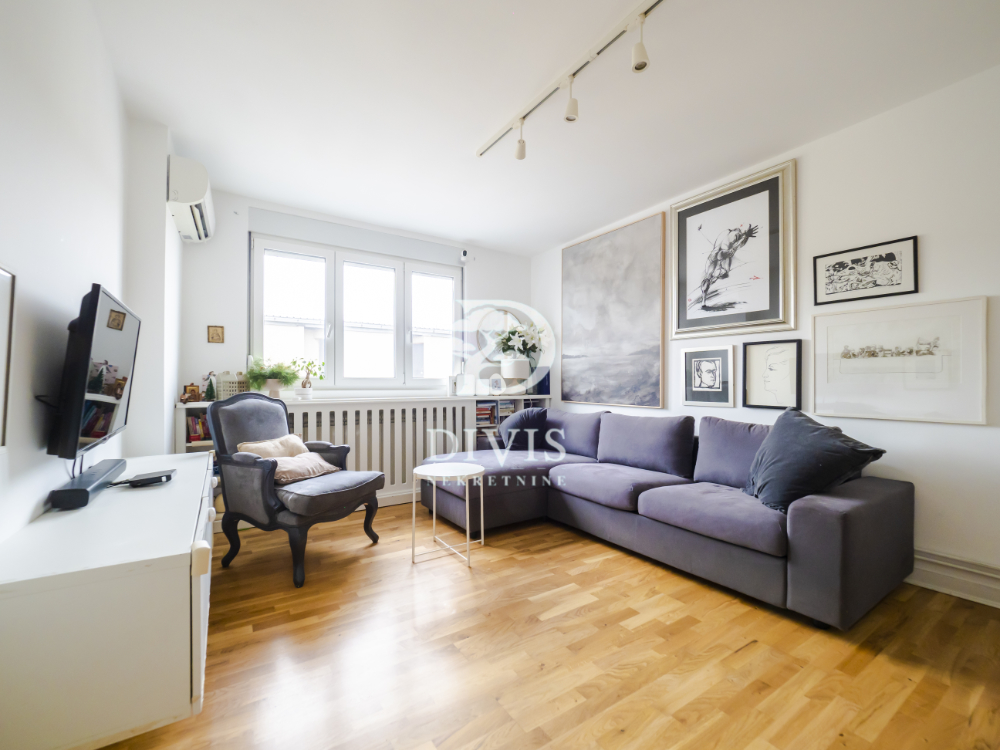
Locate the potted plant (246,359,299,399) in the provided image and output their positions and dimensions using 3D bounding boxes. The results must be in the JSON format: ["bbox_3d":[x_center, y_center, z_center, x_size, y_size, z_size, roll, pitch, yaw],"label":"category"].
[{"bbox_3d":[-1.736,0.030,3.086,0.369,0.313,0.345,1,-1,-30],"label":"potted plant"}]

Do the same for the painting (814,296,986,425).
[{"bbox_3d":[2.142,-0.063,2.224,0.030,0.614,0.685,1,-1,-35],"label":"painting"}]

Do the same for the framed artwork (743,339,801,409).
[{"bbox_3d":[1.808,0.003,2.697,0.025,0.446,0.340,1,-1,-35],"label":"framed artwork"}]

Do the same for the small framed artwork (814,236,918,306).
[{"bbox_3d":[2.081,-0.580,2.322,0.025,0.302,0.449,1,-1,-35],"label":"small framed artwork"}]

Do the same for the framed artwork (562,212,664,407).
[{"bbox_3d":[1.013,-0.527,3.814,0.040,1.610,1.164,1,-1,-35],"label":"framed artwork"}]

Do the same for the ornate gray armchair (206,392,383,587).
[{"bbox_3d":[-1.234,0.604,2.500,0.805,0.975,0.680,0,-1,22],"label":"ornate gray armchair"}]

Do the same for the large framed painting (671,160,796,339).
[{"bbox_3d":[1.641,-0.822,2.929,0.045,1.082,0.840,1,-1,-35],"label":"large framed painting"}]

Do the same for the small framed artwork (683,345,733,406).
[{"bbox_3d":[1.563,0.015,3.042,0.025,0.440,0.375,1,-1,-35],"label":"small framed artwork"}]

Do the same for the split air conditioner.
[{"bbox_3d":[-2.049,-1.127,2.712,0.204,0.282,0.805,1,-1,-34],"label":"split air conditioner"}]

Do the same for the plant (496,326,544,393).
[{"bbox_3d":[0.218,-0.166,4.532,0.460,0.750,0.440,0,-1,0],"label":"plant"}]

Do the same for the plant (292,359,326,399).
[{"bbox_3d":[-1.511,0.032,3.183,0.256,0.331,0.240,1,-1,-30],"label":"plant"}]

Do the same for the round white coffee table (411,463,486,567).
[{"bbox_3d":[-0.313,0.855,2.540,0.465,0.528,0.465,0,-1,0],"label":"round white coffee table"}]

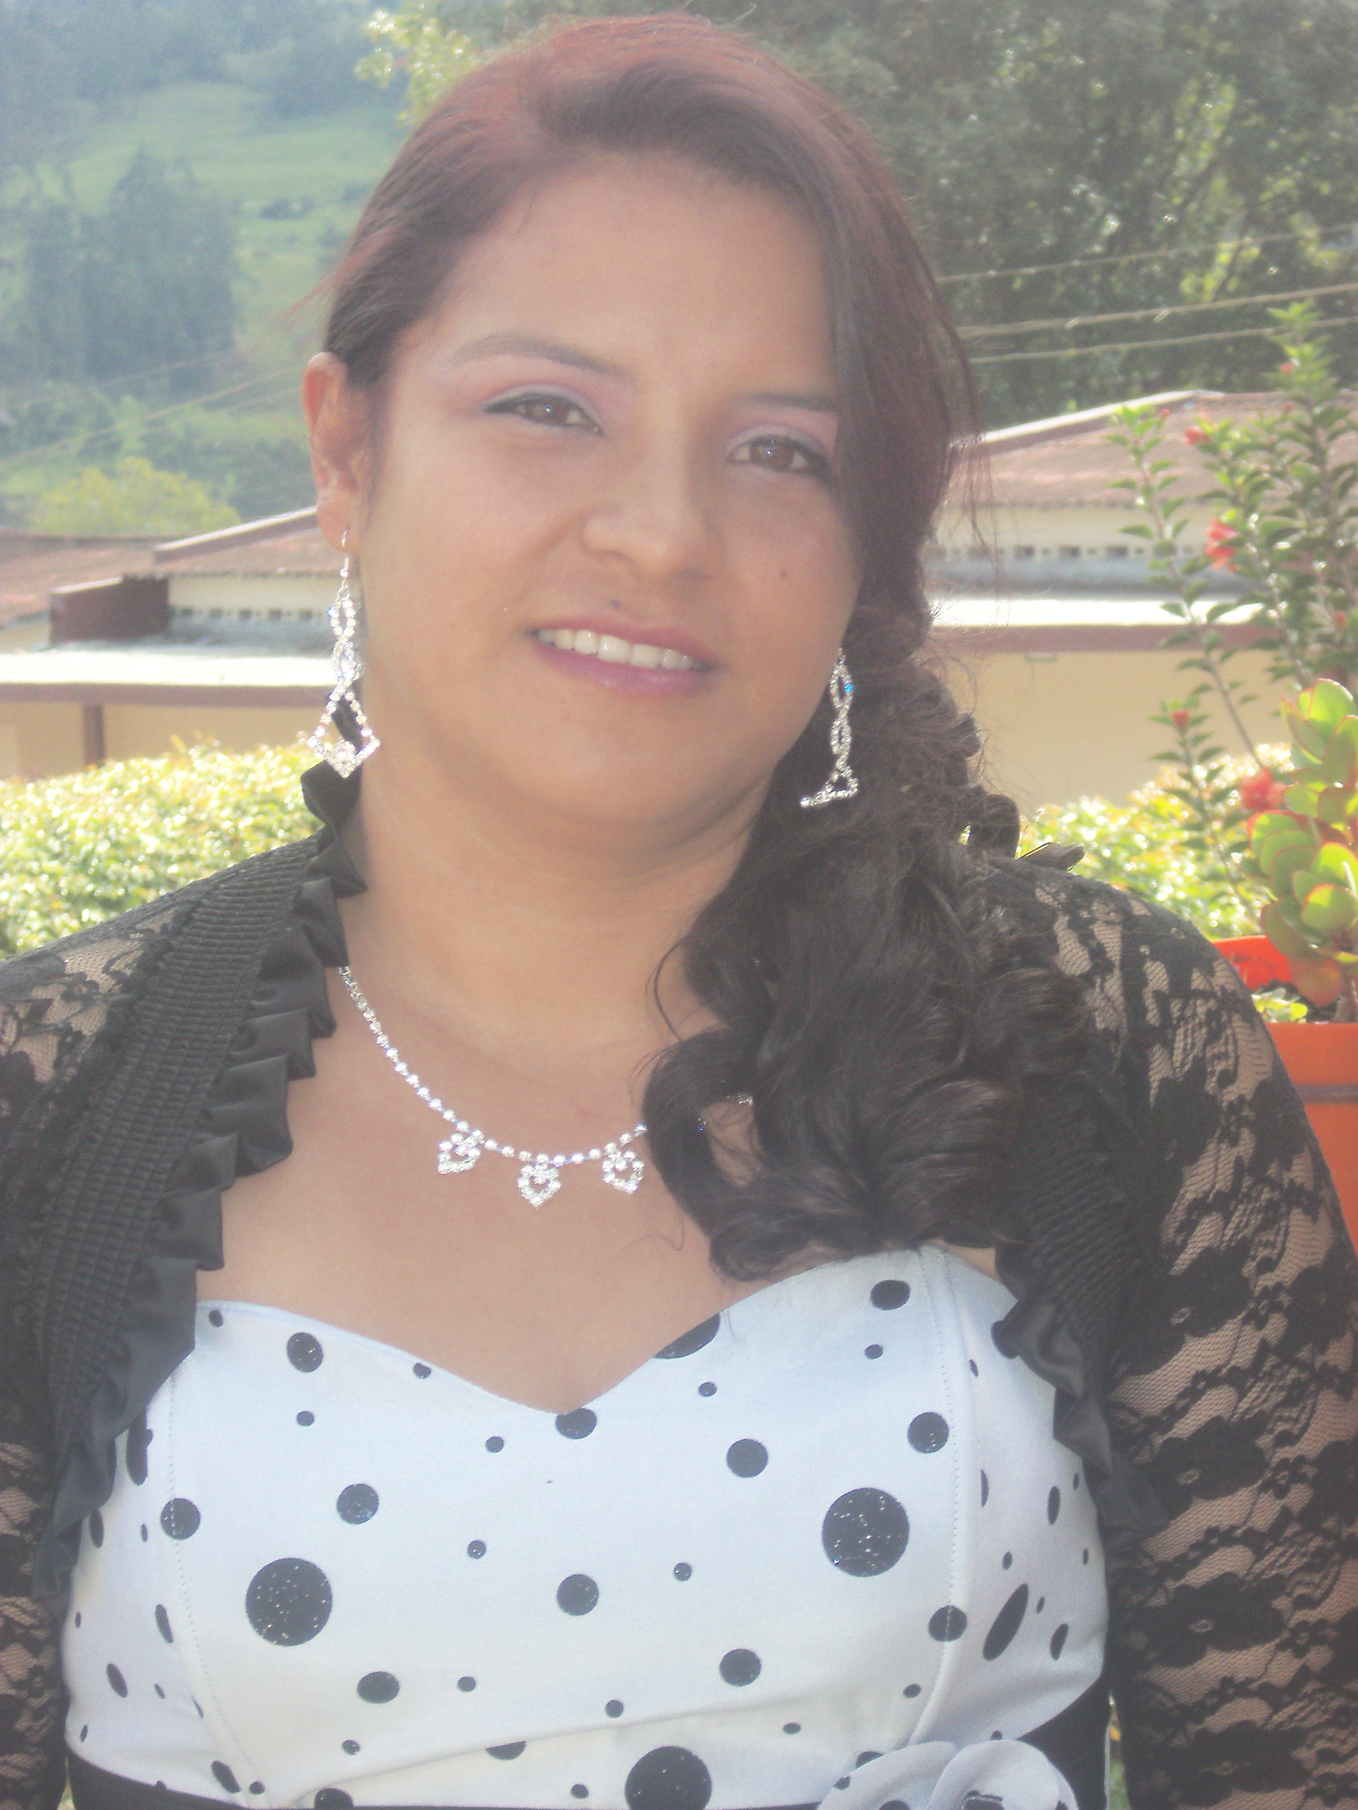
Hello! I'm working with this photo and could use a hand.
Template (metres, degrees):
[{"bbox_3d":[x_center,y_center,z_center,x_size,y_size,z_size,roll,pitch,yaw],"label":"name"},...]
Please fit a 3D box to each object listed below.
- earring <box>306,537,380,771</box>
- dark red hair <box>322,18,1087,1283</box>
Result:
[{"bbox_3d":[-0.094,-0.070,1.490,0.021,0.068,0.007,0,4,0],"label":"earring"},{"bbox_3d":[0.007,-0.076,1.505,0.215,0.345,0.220,0,4,-6],"label":"dark red hair"}]

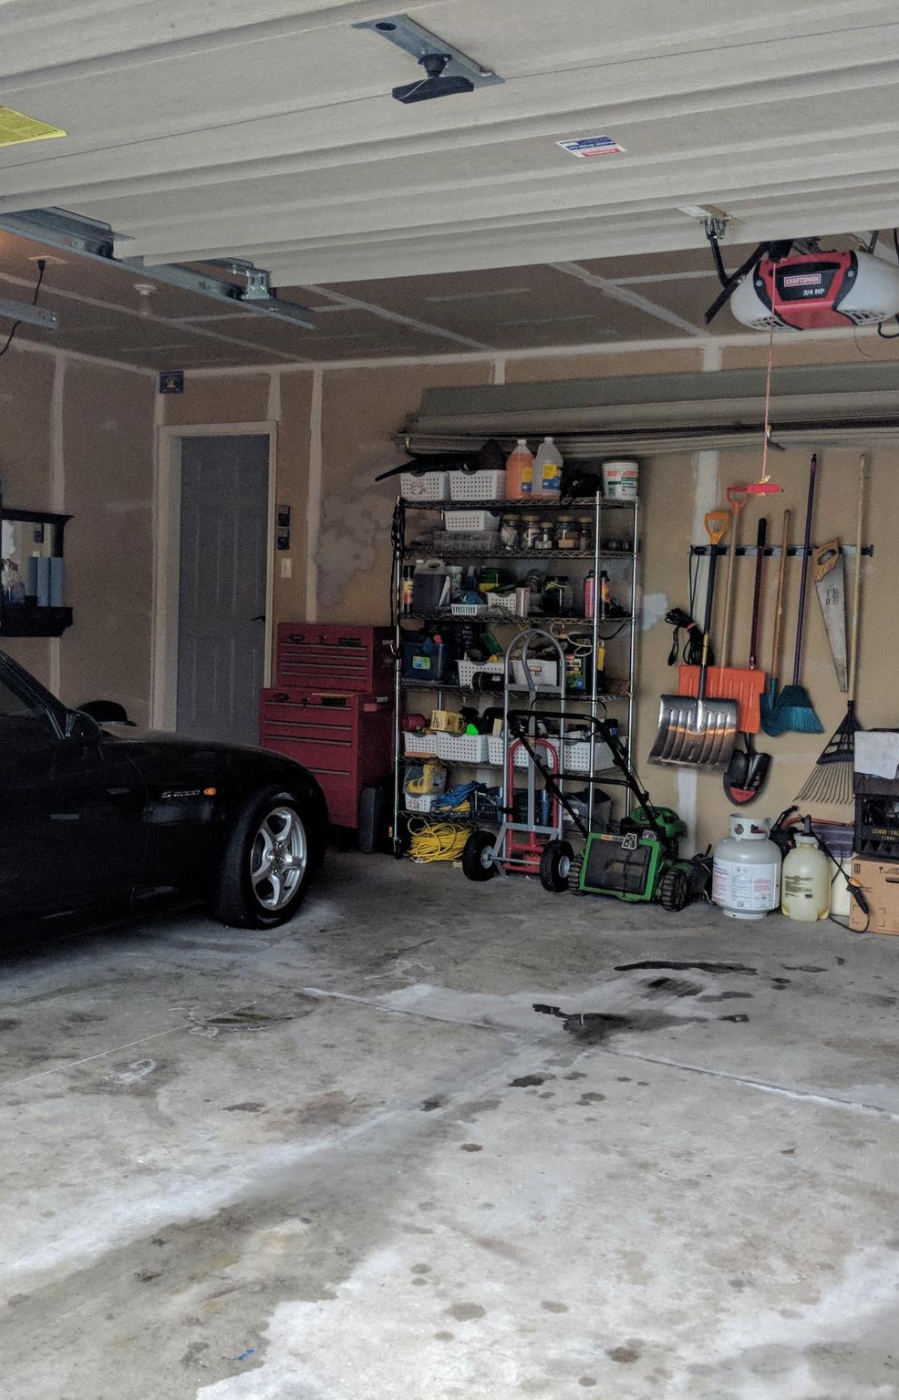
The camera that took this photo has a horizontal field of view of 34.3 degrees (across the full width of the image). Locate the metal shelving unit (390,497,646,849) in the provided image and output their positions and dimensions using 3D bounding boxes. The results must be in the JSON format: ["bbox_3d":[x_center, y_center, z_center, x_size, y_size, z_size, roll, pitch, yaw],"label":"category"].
[{"bbox_3d":[0.344,-0.092,7.914,1.220,1.980,0.460,4,4,31],"label":"metal shelving unit"}]

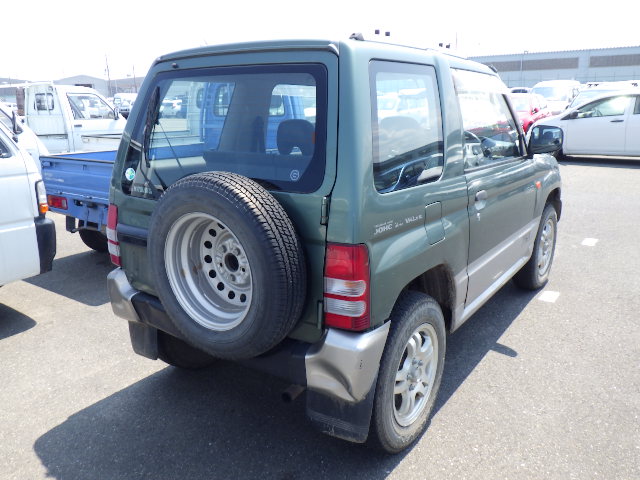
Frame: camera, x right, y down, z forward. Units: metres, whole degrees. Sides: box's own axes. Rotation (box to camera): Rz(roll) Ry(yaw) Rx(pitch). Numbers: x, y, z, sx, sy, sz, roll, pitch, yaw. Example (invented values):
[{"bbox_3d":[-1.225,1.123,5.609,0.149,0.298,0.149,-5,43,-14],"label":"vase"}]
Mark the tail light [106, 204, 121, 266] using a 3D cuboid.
[{"bbox_3d":[-0.898,-0.032,2.277,0.145,0.285,0.090,10,19,34],"label":"tail light"}]

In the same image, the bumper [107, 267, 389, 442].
[{"bbox_3d":[-0.396,0.403,2.054,1.370,0.430,0.270,10,19,34],"label":"bumper"}]

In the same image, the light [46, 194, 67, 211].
[{"bbox_3d":[-2.106,-0.306,4.208,0.300,0.120,0.070,10,19,34],"label":"light"}]

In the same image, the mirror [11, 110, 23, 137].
[{"bbox_3d":[-2.929,-1.133,5.026,0.160,0.220,0.100,10,19,34],"label":"mirror"}]

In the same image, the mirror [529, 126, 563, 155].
[{"bbox_3d":[1.296,-0.570,2.949,0.180,0.165,0.100,10,19,34],"label":"mirror"}]

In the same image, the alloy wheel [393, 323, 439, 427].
[{"bbox_3d":[0.335,0.525,2.102,0.150,0.420,0.420,10,19,34],"label":"alloy wheel"}]

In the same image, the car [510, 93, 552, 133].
[{"bbox_3d":[5.765,-3.627,15.500,1.620,1.500,3.650,10,19,34],"label":"car"}]

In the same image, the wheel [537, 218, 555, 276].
[{"bbox_3d":[1.600,0.043,3.836,0.150,0.420,0.420,10,19,34],"label":"wheel"}]

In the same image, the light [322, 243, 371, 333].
[{"bbox_3d":[0.085,0.148,1.612,0.145,0.285,0.090,10,19,34],"label":"light"}]

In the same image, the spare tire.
[{"bbox_3d":[-0.338,0.093,1.821,0.655,0.655,0.180,10,19,34],"label":"spare tire"}]

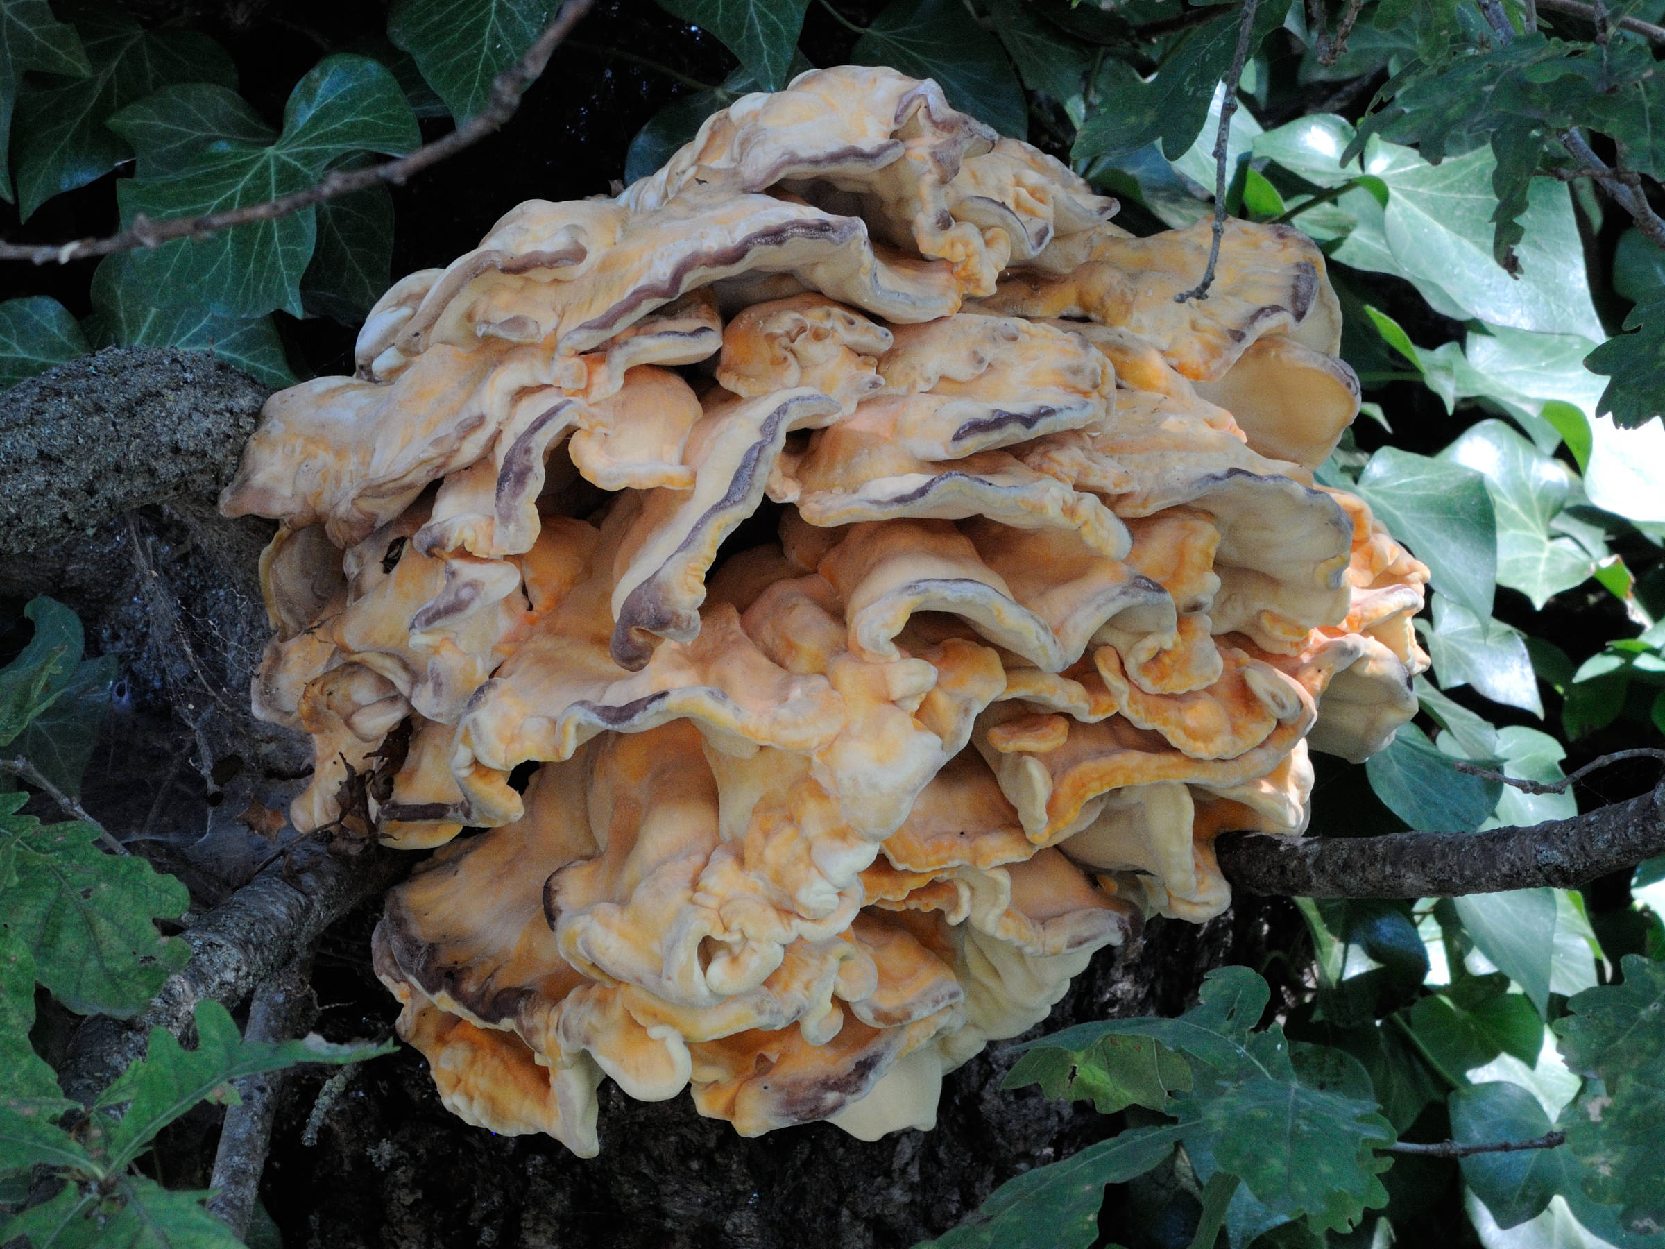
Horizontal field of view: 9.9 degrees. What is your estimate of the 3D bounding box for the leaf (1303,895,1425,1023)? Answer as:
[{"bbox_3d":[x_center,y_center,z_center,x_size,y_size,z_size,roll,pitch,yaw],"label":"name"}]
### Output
[{"bbox_3d":[0.153,0.095,2.760,0.036,0.042,0.016,0,-21,-13],"label":"leaf"}]

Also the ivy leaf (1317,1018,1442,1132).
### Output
[{"bbox_3d":[0.157,0.129,2.770,0.038,0.040,0.014,0,-18,-6],"label":"ivy leaf"}]

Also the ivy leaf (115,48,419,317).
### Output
[{"bbox_3d":[-0.159,-0.123,2.700,0.085,0.078,0.024,0,-21,0],"label":"ivy leaf"}]

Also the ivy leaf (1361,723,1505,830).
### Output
[{"bbox_3d":[0.171,0.044,2.740,0.039,0.035,0.012,0,-21,9],"label":"ivy leaf"}]

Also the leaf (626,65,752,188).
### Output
[{"bbox_3d":[-0.039,-0.139,2.760,0.042,0.044,0.014,0,-21,16],"label":"leaf"}]

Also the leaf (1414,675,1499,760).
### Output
[{"bbox_3d":[0.177,0.027,2.760,0.034,0.029,0.011,0,-27,-24],"label":"leaf"}]

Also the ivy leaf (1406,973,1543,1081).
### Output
[{"bbox_3d":[0.184,0.117,2.760,0.041,0.035,0.013,0,-18,-6],"label":"ivy leaf"}]

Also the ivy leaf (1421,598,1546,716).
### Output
[{"bbox_3d":[0.186,0.009,2.760,0.037,0.039,0.014,0,-27,-16],"label":"ivy leaf"}]

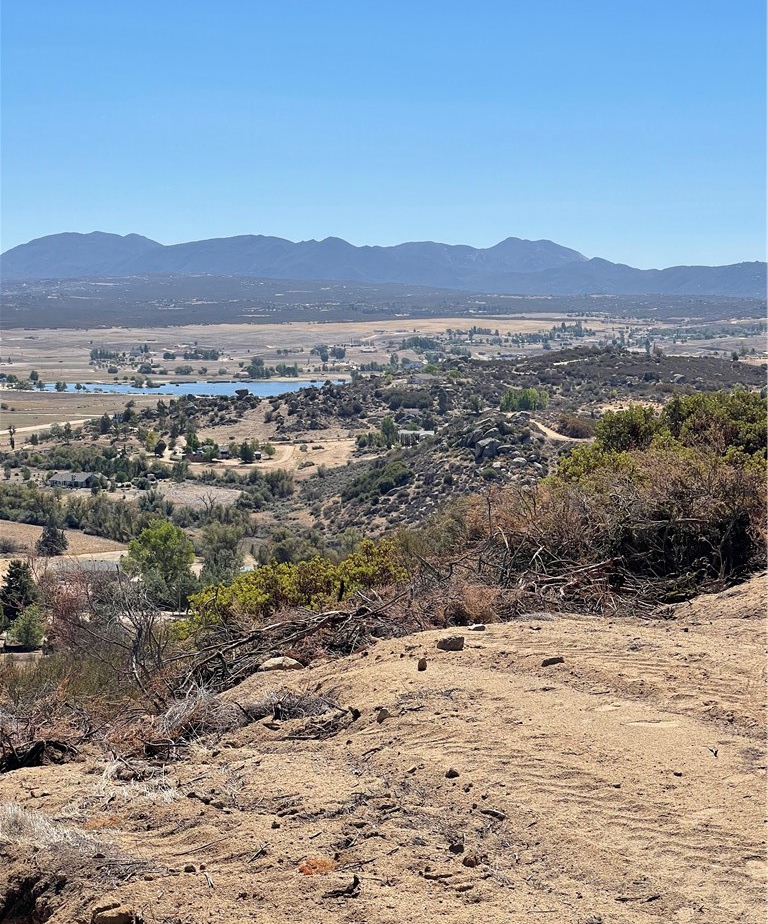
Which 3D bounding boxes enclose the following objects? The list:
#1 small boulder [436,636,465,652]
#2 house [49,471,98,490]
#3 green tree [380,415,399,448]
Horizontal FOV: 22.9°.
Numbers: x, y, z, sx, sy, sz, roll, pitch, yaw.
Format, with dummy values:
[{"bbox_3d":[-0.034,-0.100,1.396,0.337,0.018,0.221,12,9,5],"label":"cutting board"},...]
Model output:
[{"bbox_3d":[0.407,1.107,11.500,0.160,0.078,0.110,-1,5,-6],"label":"small boulder"},{"bbox_3d":[-127.917,7.878,785.000,16.800,5.000,11.400,3,6,26],"label":"house"},{"bbox_3d":[2.469,-13.245,850.000,7.400,14.200,7.400,0,5,0],"label":"green tree"}]

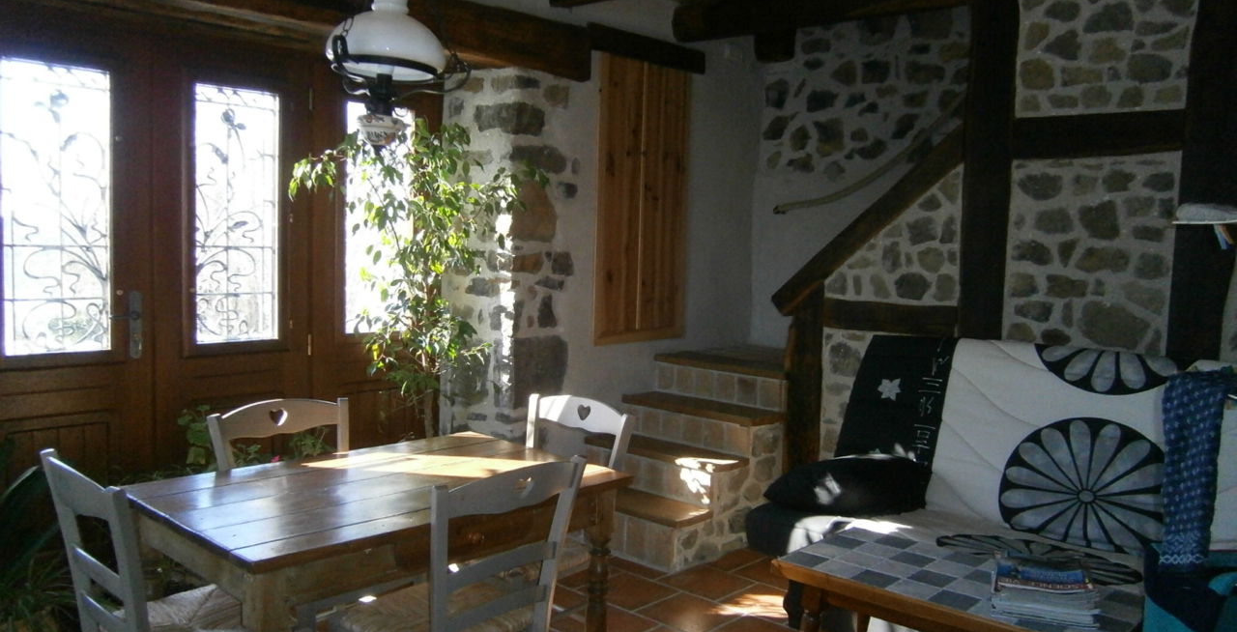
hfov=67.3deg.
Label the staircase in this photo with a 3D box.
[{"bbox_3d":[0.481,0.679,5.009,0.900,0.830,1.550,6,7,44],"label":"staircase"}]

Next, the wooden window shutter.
[{"bbox_3d":[0.144,-0.623,5.145,0.060,1.540,0.740,6,7,44],"label":"wooden window shutter"}]

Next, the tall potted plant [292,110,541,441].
[{"bbox_3d":[-0.887,0.113,4.259,1.107,2.001,0.900,1,5,-11],"label":"tall potted plant"}]

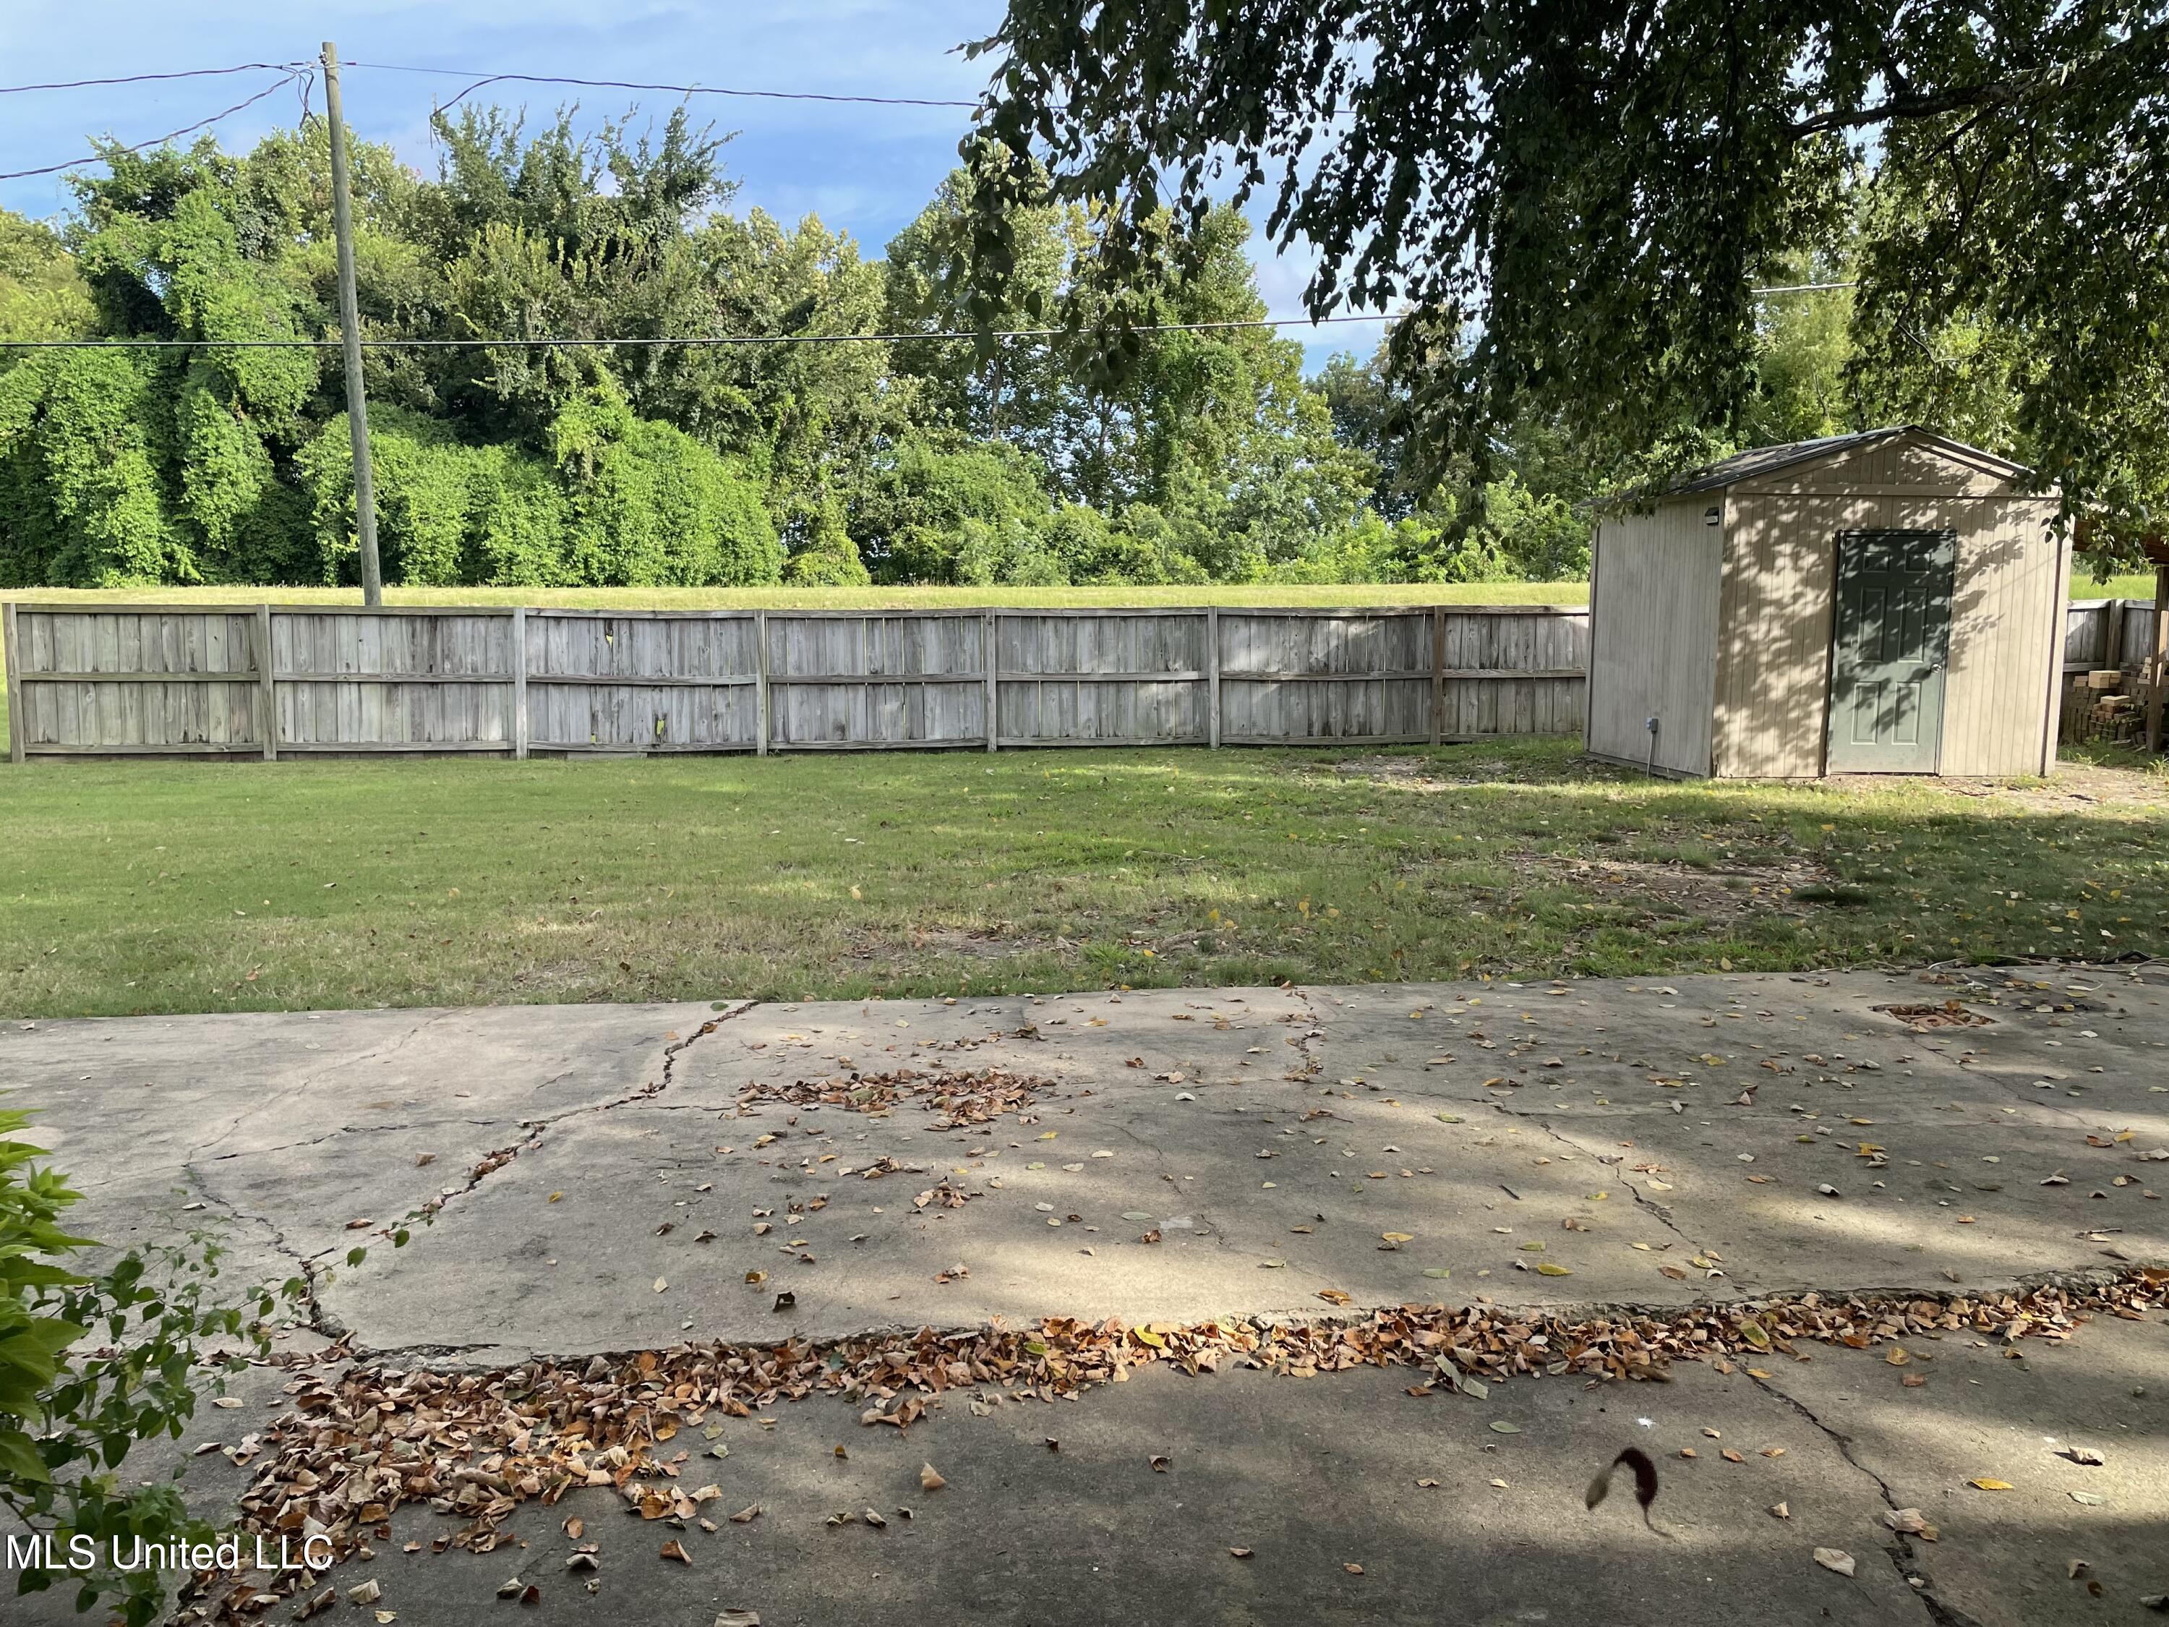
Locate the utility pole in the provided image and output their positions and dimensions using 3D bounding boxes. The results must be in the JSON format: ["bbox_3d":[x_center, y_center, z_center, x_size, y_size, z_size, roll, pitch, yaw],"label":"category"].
[{"bbox_3d":[-8.383,-4.833,18.767,0.210,7.704,0.210,-2,7,0],"label":"utility pole"}]

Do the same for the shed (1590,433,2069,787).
[{"bbox_3d":[6.705,-1.898,14.934,3.235,3.002,2.645,0,7,-7],"label":"shed"}]

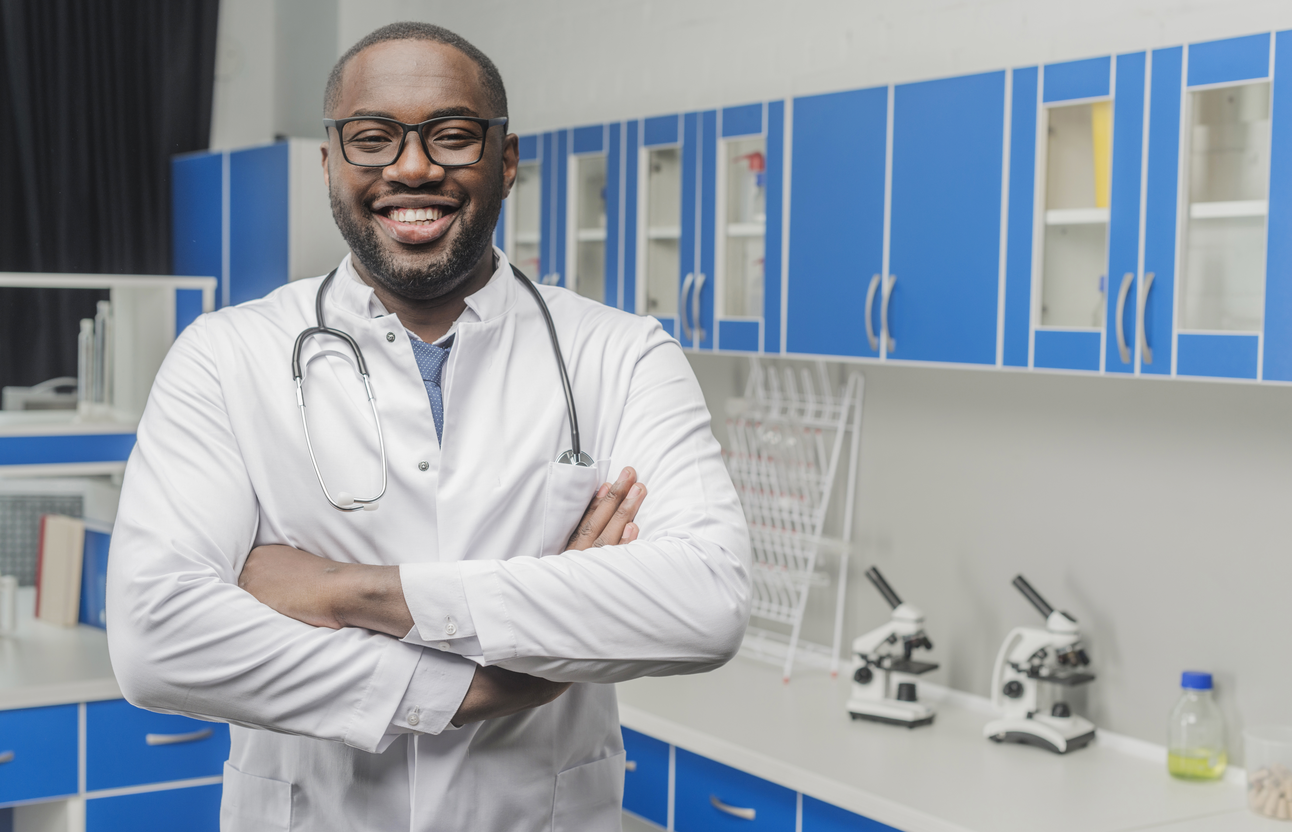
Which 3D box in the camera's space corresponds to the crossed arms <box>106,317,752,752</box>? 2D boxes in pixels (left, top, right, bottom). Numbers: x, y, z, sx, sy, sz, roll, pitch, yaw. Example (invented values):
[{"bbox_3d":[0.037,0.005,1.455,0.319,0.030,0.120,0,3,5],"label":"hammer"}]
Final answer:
[{"bbox_3d":[-0.183,0.088,1.550,0.545,0.350,0.320,1,4,-6],"label":"crossed arms"}]

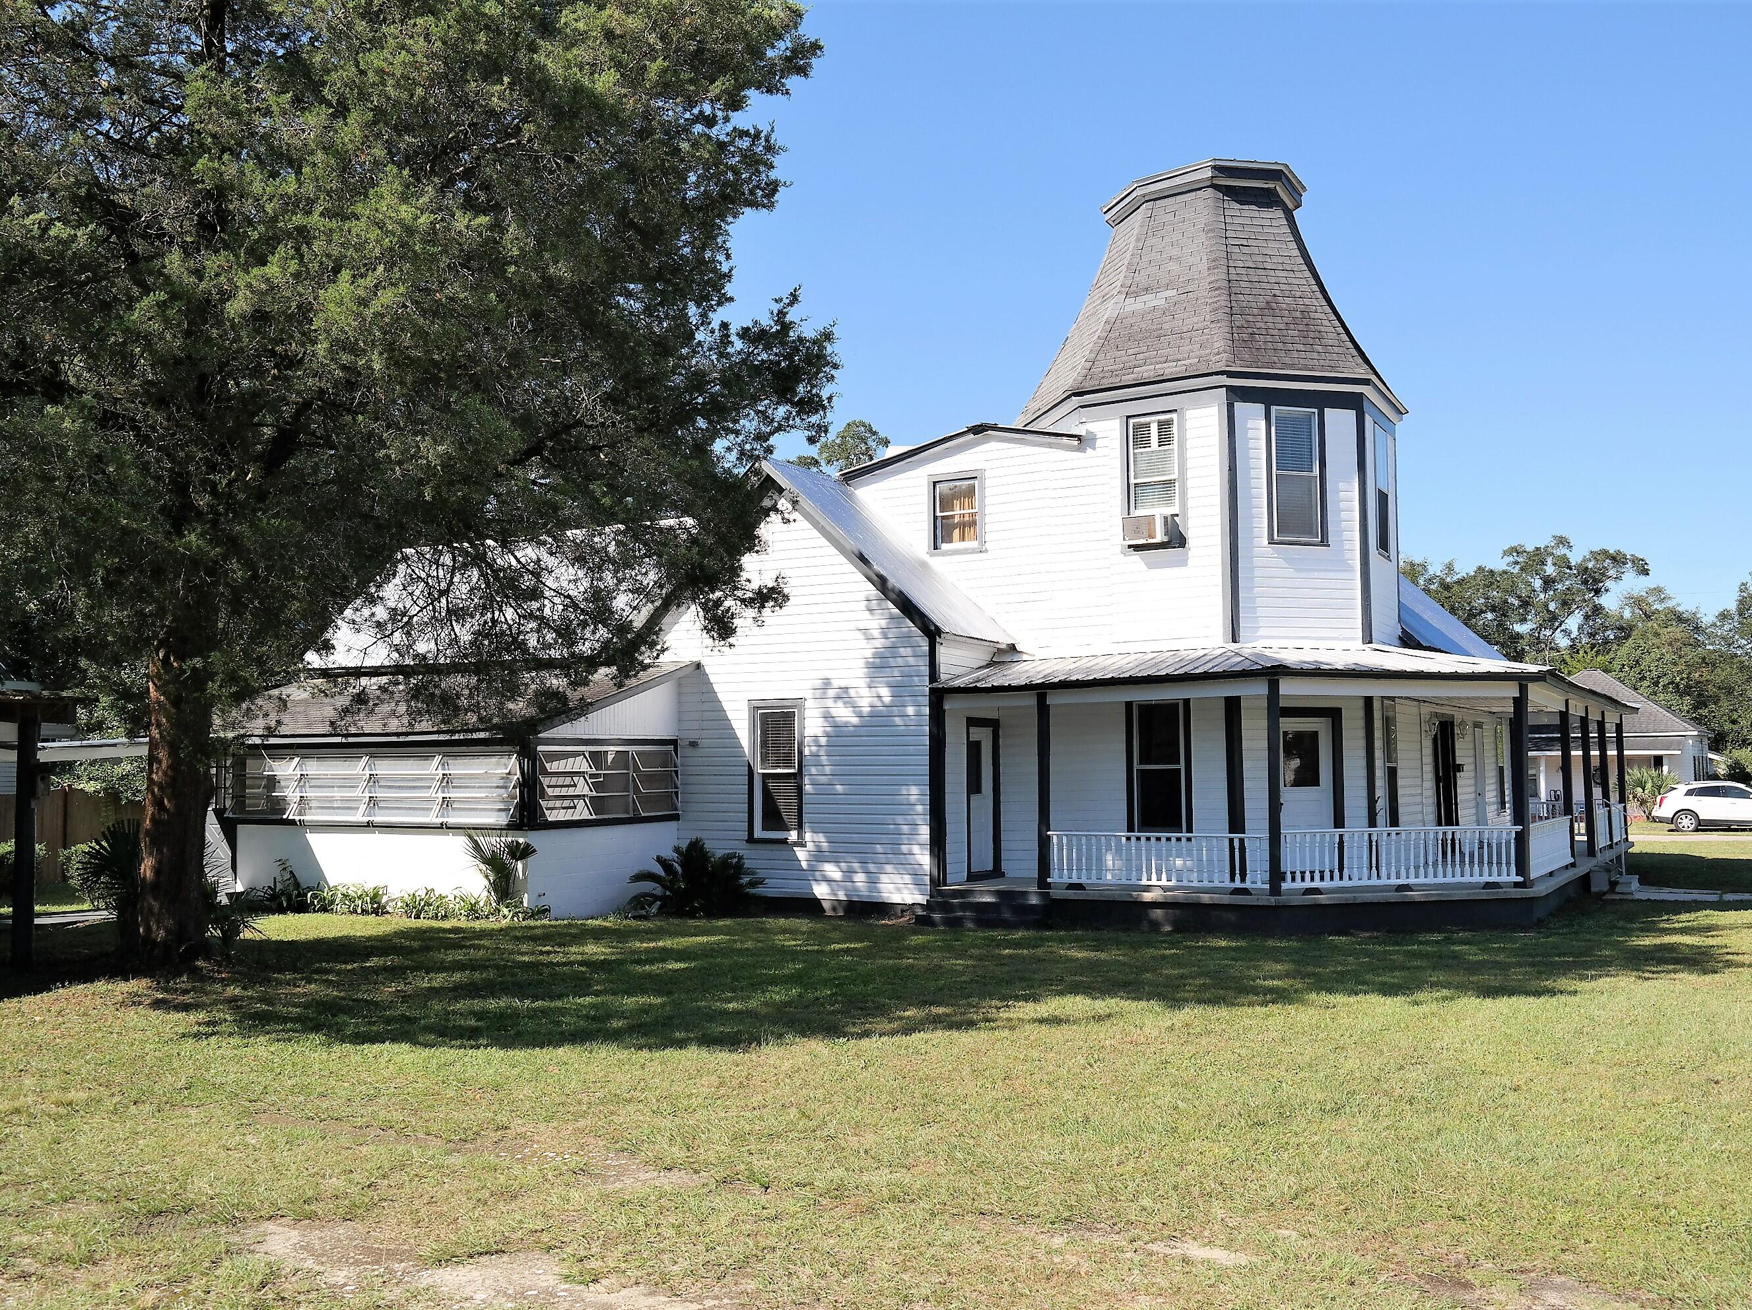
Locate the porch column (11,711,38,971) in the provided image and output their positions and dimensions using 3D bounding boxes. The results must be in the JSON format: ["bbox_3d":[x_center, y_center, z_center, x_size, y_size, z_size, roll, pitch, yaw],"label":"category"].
[{"bbox_3d":[-8.100,1.765,14.096,0.160,2.460,0.160,-3,-5,31],"label":"porch column"}]

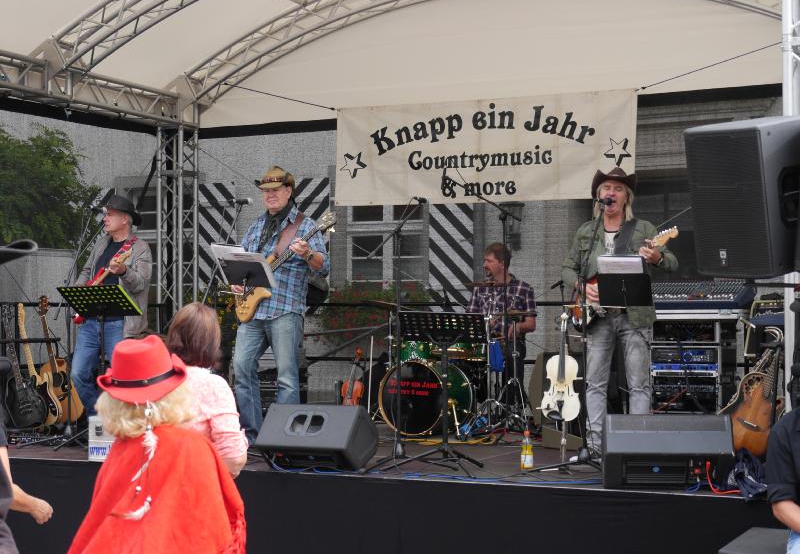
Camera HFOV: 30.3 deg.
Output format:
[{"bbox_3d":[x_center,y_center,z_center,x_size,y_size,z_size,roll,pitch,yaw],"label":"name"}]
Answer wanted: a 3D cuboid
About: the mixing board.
[{"bbox_3d":[2.070,0.126,10.270,0.780,0.200,0.500,-1,-2,28],"label":"mixing board"}]

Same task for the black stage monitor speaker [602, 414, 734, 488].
[{"bbox_3d":[1.403,0.917,7.860,0.670,0.360,0.520,0,-1,4],"label":"black stage monitor speaker"}]

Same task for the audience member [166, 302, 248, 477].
[{"bbox_3d":[-0.794,0.926,5.800,0.480,1.660,0.330,0,-2,9],"label":"audience member"}]

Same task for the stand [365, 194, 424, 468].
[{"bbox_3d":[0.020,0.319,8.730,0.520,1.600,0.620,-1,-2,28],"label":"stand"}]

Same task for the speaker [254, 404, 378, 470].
[{"bbox_3d":[-0.500,0.942,8.755,0.640,0.360,0.430,-1,-2,28],"label":"speaker"}]

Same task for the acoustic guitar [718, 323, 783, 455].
[{"bbox_3d":[2.270,0.620,9.200,0.130,1.030,0.400,24,-16,-37],"label":"acoustic guitar"}]

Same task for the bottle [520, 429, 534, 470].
[{"bbox_3d":[0.742,1.004,8.610,0.070,0.230,0.070,-1,-2,28],"label":"bottle"}]

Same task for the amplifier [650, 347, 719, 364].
[{"bbox_3d":[2.040,0.540,10.280,0.483,0.090,0.380,-1,-2,28],"label":"amplifier"}]

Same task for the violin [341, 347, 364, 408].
[{"bbox_3d":[-0.334,0.770,10.400,0.210,0.590,0.090,-1,-22,28],"label":"violin"}]

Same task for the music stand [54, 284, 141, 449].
[{"bbox_3d":[-2.020,0.609,10.030,0.500,1.120,0.470,-2,-2,42],"label":"music stand"}]

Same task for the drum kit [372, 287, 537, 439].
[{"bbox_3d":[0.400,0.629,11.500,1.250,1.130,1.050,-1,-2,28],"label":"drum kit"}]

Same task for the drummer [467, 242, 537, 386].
[{"bbox_3d":[0.730,0.472,10.800,0.600,1.400,0.720,-1,-2,18],"label":"drummer"}]

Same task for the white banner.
[{"bbox_3d":[0.673,-1.072,12.560,2.800,0.880,0.040,-1,-2,28],"label":"white banner"}]

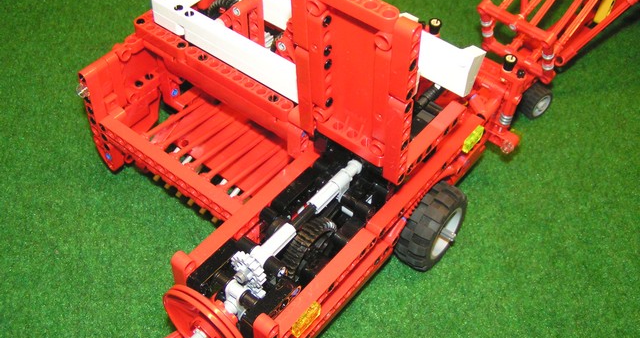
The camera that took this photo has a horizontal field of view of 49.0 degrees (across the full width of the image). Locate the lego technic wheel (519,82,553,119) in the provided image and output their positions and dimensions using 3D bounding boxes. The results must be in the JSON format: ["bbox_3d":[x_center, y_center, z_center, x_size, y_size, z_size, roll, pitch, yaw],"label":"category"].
[{"bbox_3d":[0.137,-0.043,0.446,0.022,0.022,0.013,-28,53,-25],"label":"lego technic wheel"}]

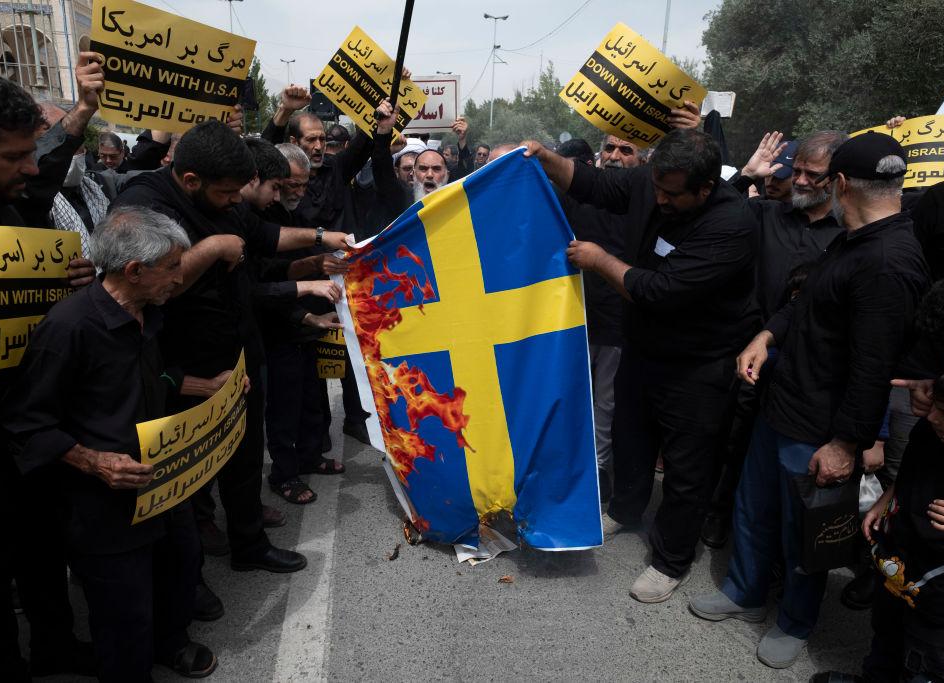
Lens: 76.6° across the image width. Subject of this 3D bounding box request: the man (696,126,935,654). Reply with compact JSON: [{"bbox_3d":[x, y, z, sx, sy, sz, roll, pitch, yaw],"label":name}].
[{"bbox_3d":[1.114,0.203,1.938,0.540,1.700,0.530,0,14,-8],"label":"man"}]

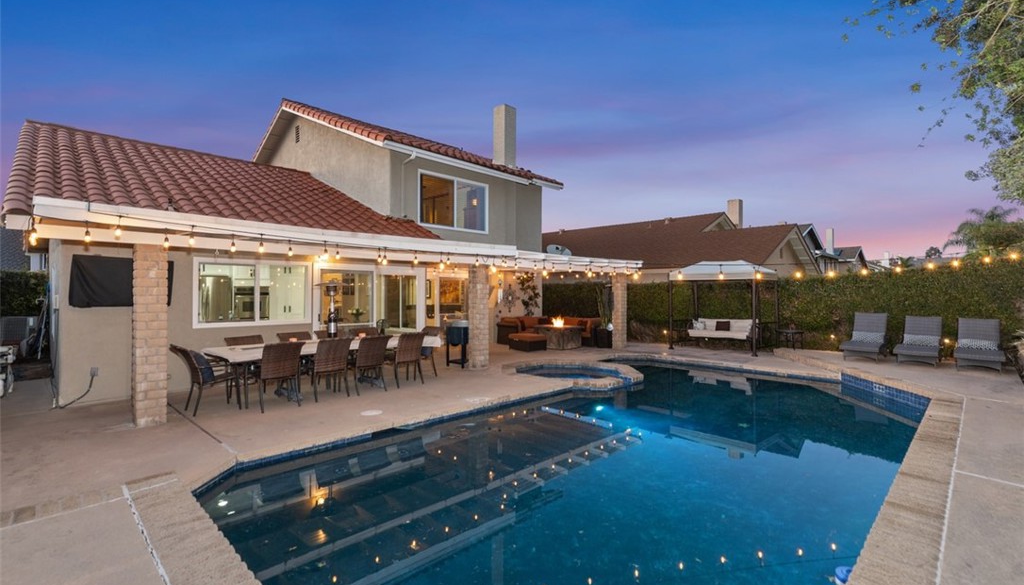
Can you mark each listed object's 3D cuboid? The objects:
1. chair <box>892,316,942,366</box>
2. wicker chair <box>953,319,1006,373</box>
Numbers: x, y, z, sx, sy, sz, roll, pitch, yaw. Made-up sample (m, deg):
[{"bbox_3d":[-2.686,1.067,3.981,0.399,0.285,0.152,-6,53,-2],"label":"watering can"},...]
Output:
[{"bbox_3d":[8.653,1.031,9.662,1.700,0.939,0.670,0,0,-44],"label":"chair"},{"bbox_3d":[9.192,1.028,8.957,1.700,0.944,0.670,0,0,-44],"label":"wicker chair"}]

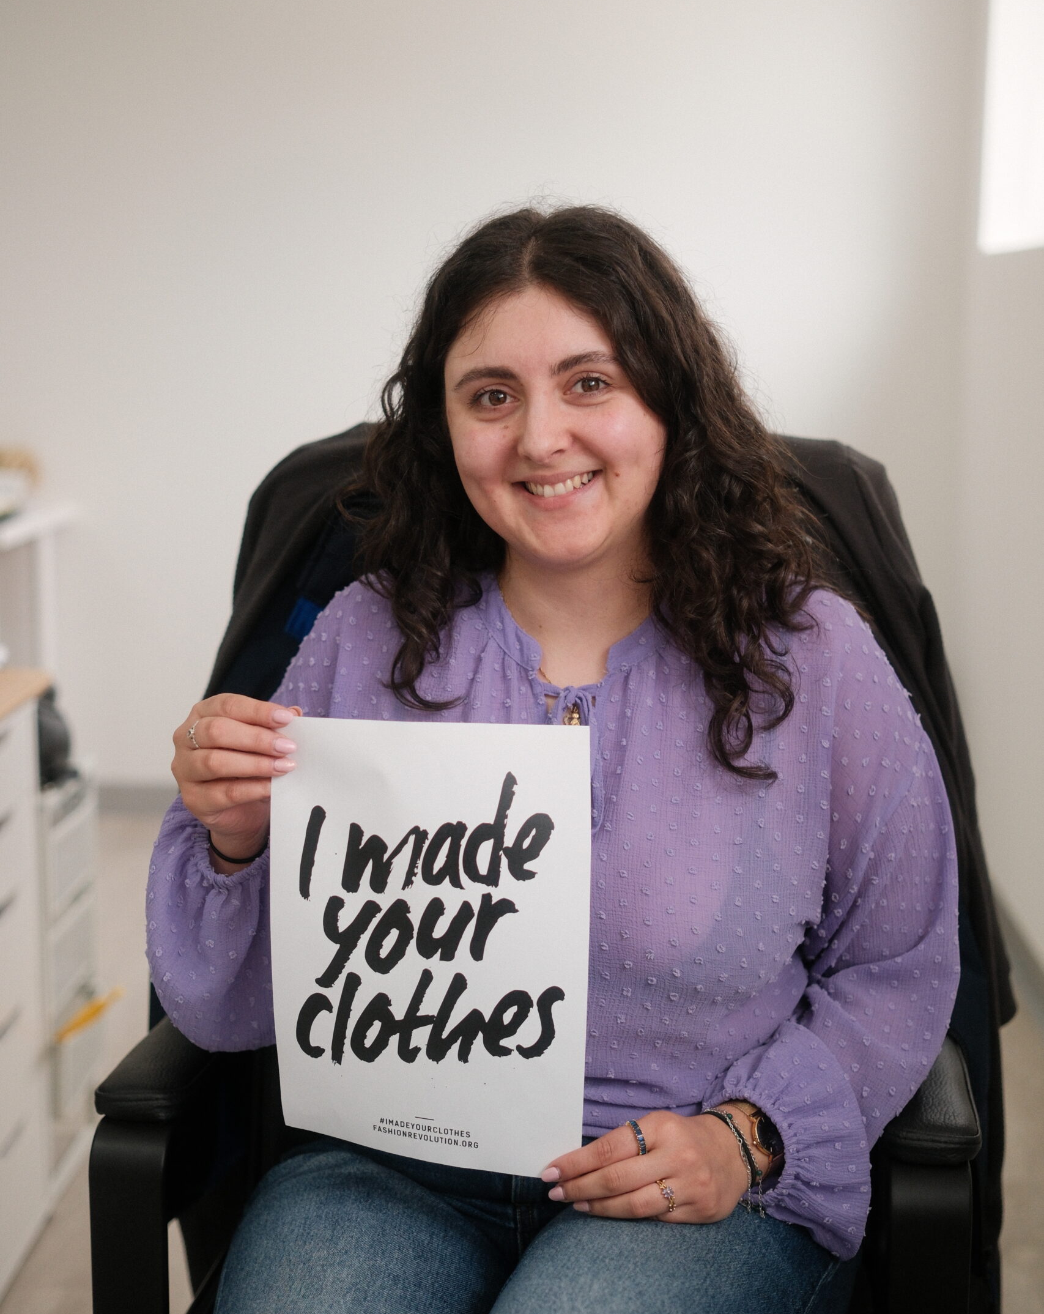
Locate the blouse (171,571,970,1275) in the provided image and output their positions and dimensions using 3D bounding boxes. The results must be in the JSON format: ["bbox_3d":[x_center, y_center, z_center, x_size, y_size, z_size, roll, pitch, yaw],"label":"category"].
[{"bbox_3d":[0.032,0.167,1.579,0.560,0.450,0.350,1,8,9],"label":"blouse"}]

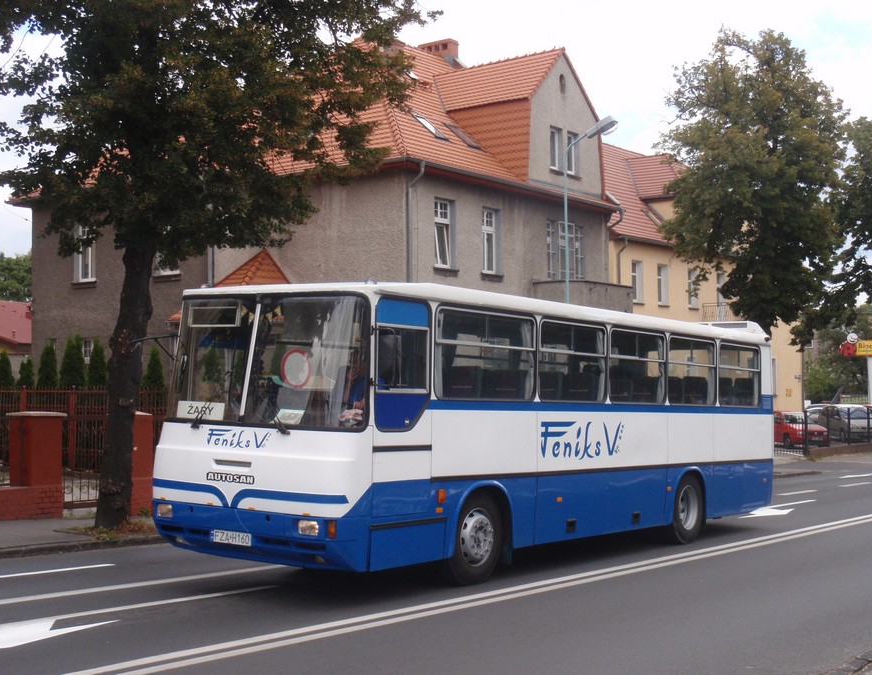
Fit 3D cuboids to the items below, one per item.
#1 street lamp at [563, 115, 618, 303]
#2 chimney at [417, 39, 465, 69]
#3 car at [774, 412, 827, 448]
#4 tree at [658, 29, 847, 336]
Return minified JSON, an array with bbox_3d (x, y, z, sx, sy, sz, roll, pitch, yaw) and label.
[{"bbox_3d":[3.262,-0.678,26.076,1.310,7.720,0.320,-2,-3,36],"label":"street lamp"},{"bbox_3d":[0.102,-10.336,45.500,1.400,1.100,0.580,-2,-3,35],"label":"chimney"},{"bbox_3d":[14.259,3.780,51.583,1.660,1.430,3.850,1,-2,-24],"label":"car"},{"bbox_3d":[9.126,-2.533,35.983,5.400,12.750,5.200,-2,-3,36],"label":"tree"}]

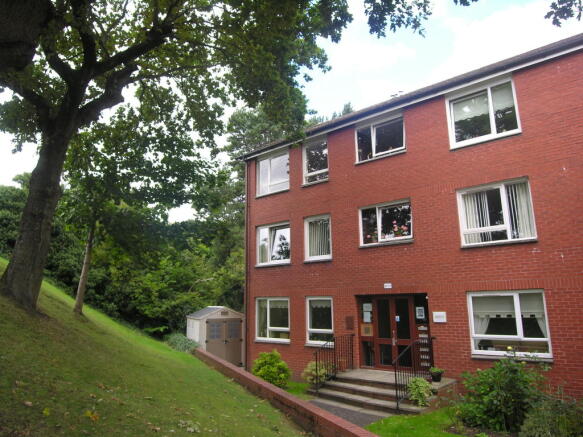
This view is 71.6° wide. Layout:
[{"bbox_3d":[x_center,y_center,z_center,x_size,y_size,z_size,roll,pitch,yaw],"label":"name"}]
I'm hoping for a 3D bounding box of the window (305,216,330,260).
[{"bbox_3d":[0.864,0.643,13.243,1.073,1.436,0.150,-11,-16,39],"label":"window"}]

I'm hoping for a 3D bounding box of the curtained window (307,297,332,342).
[{"bbox_3d":[0.906,3.198,12.669,1.033,1.437,0.120,-11,-16,38],"label":"curtained window"}]

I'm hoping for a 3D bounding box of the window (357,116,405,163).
[{"bbox_3d":[2.716,-2.401,12.325,1.610,1.134,0.120,-11,-16,38],"label":"window"}]

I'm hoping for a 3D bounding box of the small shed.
[{"bbox_3d":[-2.935,4.530,15.560,1.800,2.180,2.000,6,-14,-28],"label":"small shed"}]

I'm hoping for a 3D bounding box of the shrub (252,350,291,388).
[{"bbox_3d":[-0.583,4.470,12.232,1.100,1.000,1.050,-1,-12,0],"label":"shrub"}]

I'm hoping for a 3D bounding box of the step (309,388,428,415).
[{"bbox_3d":[1.597,4.136,9.136,2.950,0.135,0.420,-11,-16,39],"label":"step"}]

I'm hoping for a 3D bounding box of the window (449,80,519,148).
[{"bbox_3d":[4.961,-2.670,10.482,1.612,1.430,0.120,-11,-16,38],"label":"window"}]

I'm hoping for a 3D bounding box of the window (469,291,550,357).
[{"bbox_3d":[5.005,2.440,9.360,1.612,1.445,0.120,-11,-16,38],"label":"window"}]

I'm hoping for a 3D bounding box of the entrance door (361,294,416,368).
[{"bbox_3d":[2.680,3.227,11.427,1.700,2.040,0.100,-11,-16,38],"label":"entrance door"}]

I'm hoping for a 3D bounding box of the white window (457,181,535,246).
[{"bbox_3d":[4.955,-0.114,9.888,1.655,1.416,0.150,-11,-16,39],"label":"white window"}]

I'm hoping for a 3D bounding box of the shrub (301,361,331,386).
[{"bbox_3d":[0.763,4.426,11.526,0.800,0.680,0.750,-11,-16,39],"label":"shrub"}]

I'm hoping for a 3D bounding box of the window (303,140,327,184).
[{"bbox_3d":[0.862,-1.908,13.790,1.033,1.430,0.120,-11,-16,38],"label":"window"}]

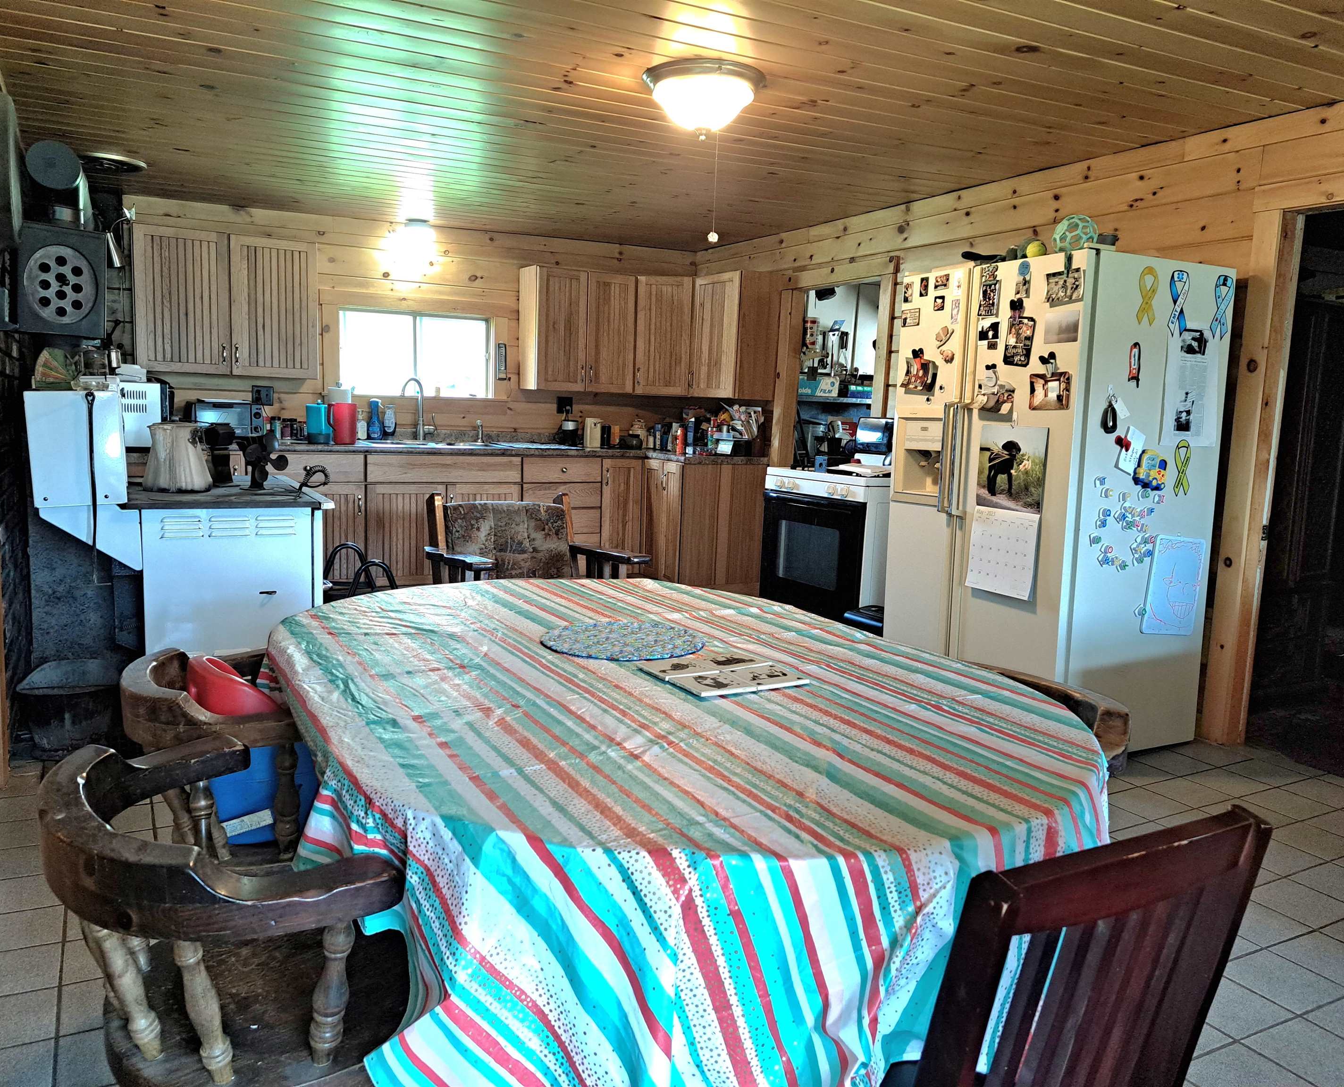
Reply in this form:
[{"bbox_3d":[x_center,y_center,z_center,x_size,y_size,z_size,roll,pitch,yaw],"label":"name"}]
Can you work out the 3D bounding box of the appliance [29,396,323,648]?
[{"bbox_3d":[-1.683,0.084,3.489,0.790,1.190,1.100,-2,9,-27],"label":"appliance"}]

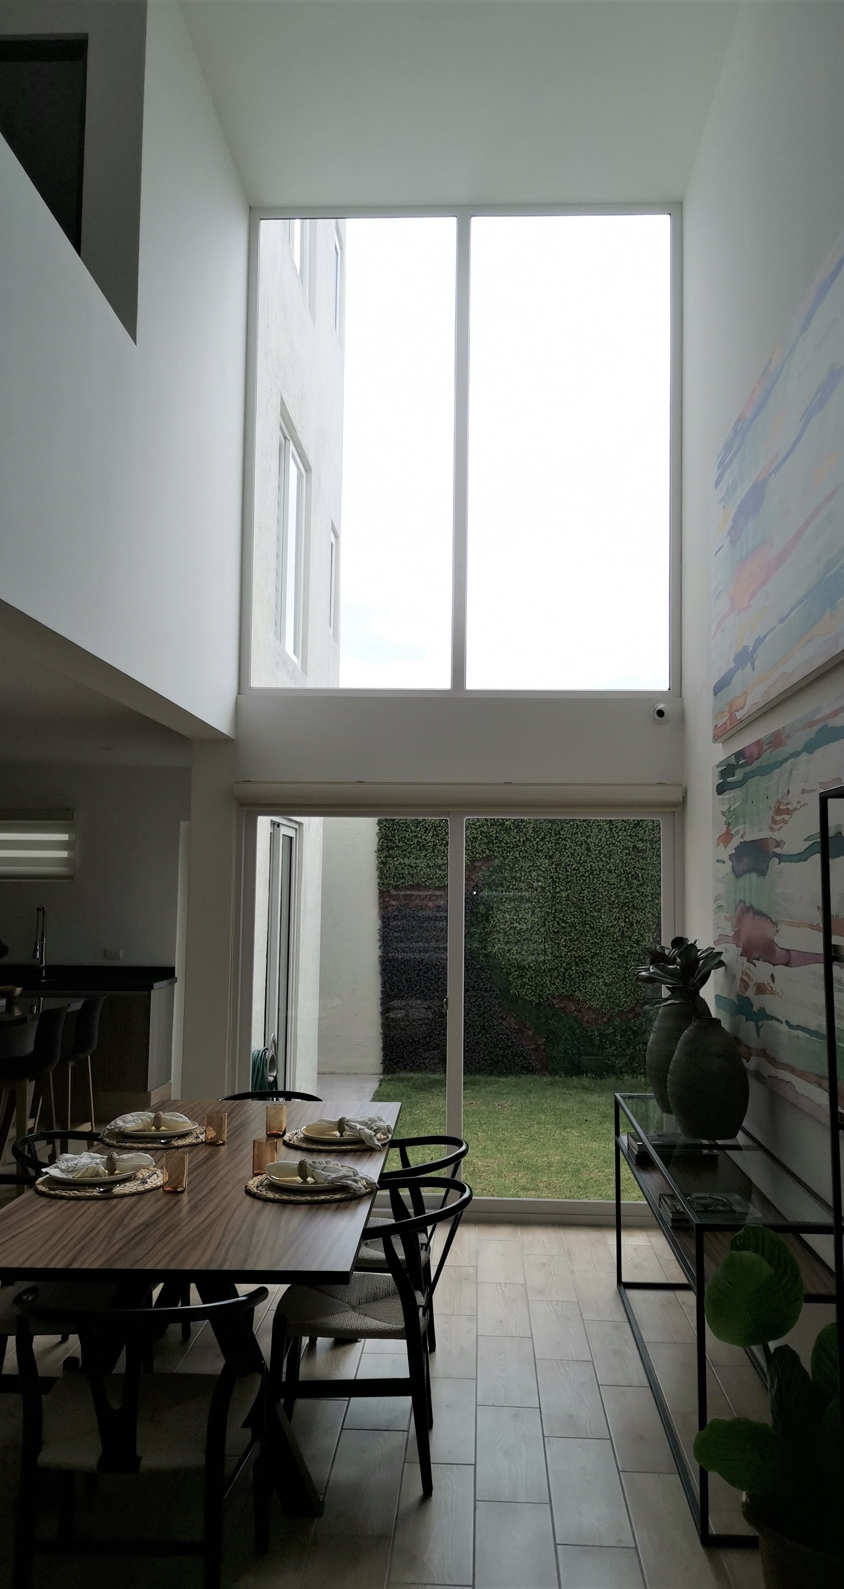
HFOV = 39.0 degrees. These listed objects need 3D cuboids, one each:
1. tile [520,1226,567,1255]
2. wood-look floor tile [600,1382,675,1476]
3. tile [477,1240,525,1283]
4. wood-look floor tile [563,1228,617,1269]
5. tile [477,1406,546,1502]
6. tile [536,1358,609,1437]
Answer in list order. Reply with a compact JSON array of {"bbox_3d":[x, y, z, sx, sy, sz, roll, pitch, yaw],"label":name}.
[{"bbox_3d":[0.568,2.107,5.634,0.200,0.012,0.484,0,-4,3],"label":"tile"},{"bbox_3d":[0.673,1.947,3.669,0.200,0.010,0.600,1,-5,3],"label":"wood-look floor tile"},{"bbox_3d":[0.347,2.071,5.282,0.200,0.010,0.600,1,-5,3],"label":"tile"},{"bbox_3d":[0.776,2.118,5.524,0.200,0.010,0.595,1,-4,3],"label":"wood-look floor tile"},{"bbox_3d":[0.259,1.927,3.496,0.200,0.010,0.600,1,-5,3],"label":"tile"},{"bbox_3d":[0.481,1.961,3.882,0.200,0.010,0.600,1,-5,3],"label":"tile"}]

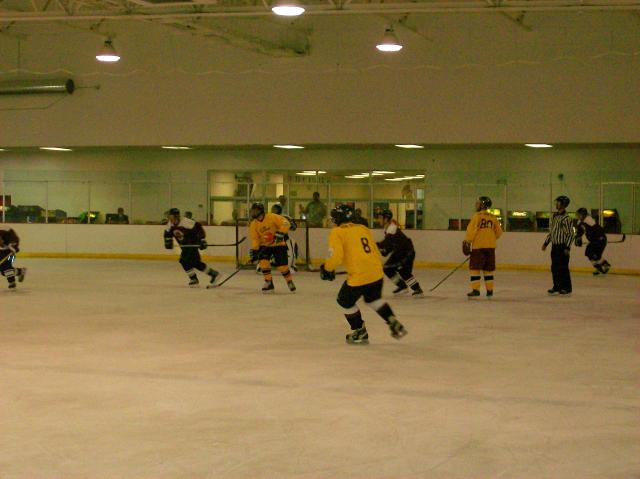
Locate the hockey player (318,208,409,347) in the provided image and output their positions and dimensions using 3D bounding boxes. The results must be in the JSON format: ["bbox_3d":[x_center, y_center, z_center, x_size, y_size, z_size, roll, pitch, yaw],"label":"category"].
[{"bbox_3d":[0.525,0.428,15.800,0.720,1.720,0.850,-1,2,-41],"label":"hockey player"}]

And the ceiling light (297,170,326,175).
[{"bbox_3d":[-0.329,-2.583,50.000,1.150,0.100,0.650,1,2,20],"label":"ceiling light"}]

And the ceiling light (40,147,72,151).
[{"bbox_3d":[-8.660,-2.968,42.500,0.750,0.080,0.650,1,2,20],"label":"ceiling light"}]

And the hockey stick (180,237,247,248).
[{"bbox_3d":[-2.156,0.060,25.700,1.500,0.270,0.080,-1,0,18],"label":"hockey stick"}]

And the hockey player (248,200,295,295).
[{"bbox_3d":[-0.904,0.162,24.600,0.850,1.720,0.650,1,2,18],"label":"hockey player"}]

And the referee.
[{"bbox_3d":[4.537,0.189,24.500,0.370,1.680,0.520,-1,2,-44],"label":"referee"}]

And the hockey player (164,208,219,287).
[{"bbox_3d":[-2.573,0.165,26.000,0.850,1.580,0.720,-1,2,-38],"label":"hockey player"}]

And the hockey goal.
[{"bbox_3d":[-1.035,0.132,33.282,1.880,1.260,1.000,1,2,20],"label":"hockey goal"}]

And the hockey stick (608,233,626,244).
[{"bbox_3d":[6.706,0.024,30.700,1.350,0.250,0.080,0,0,21],"label":"hockey stick"}]

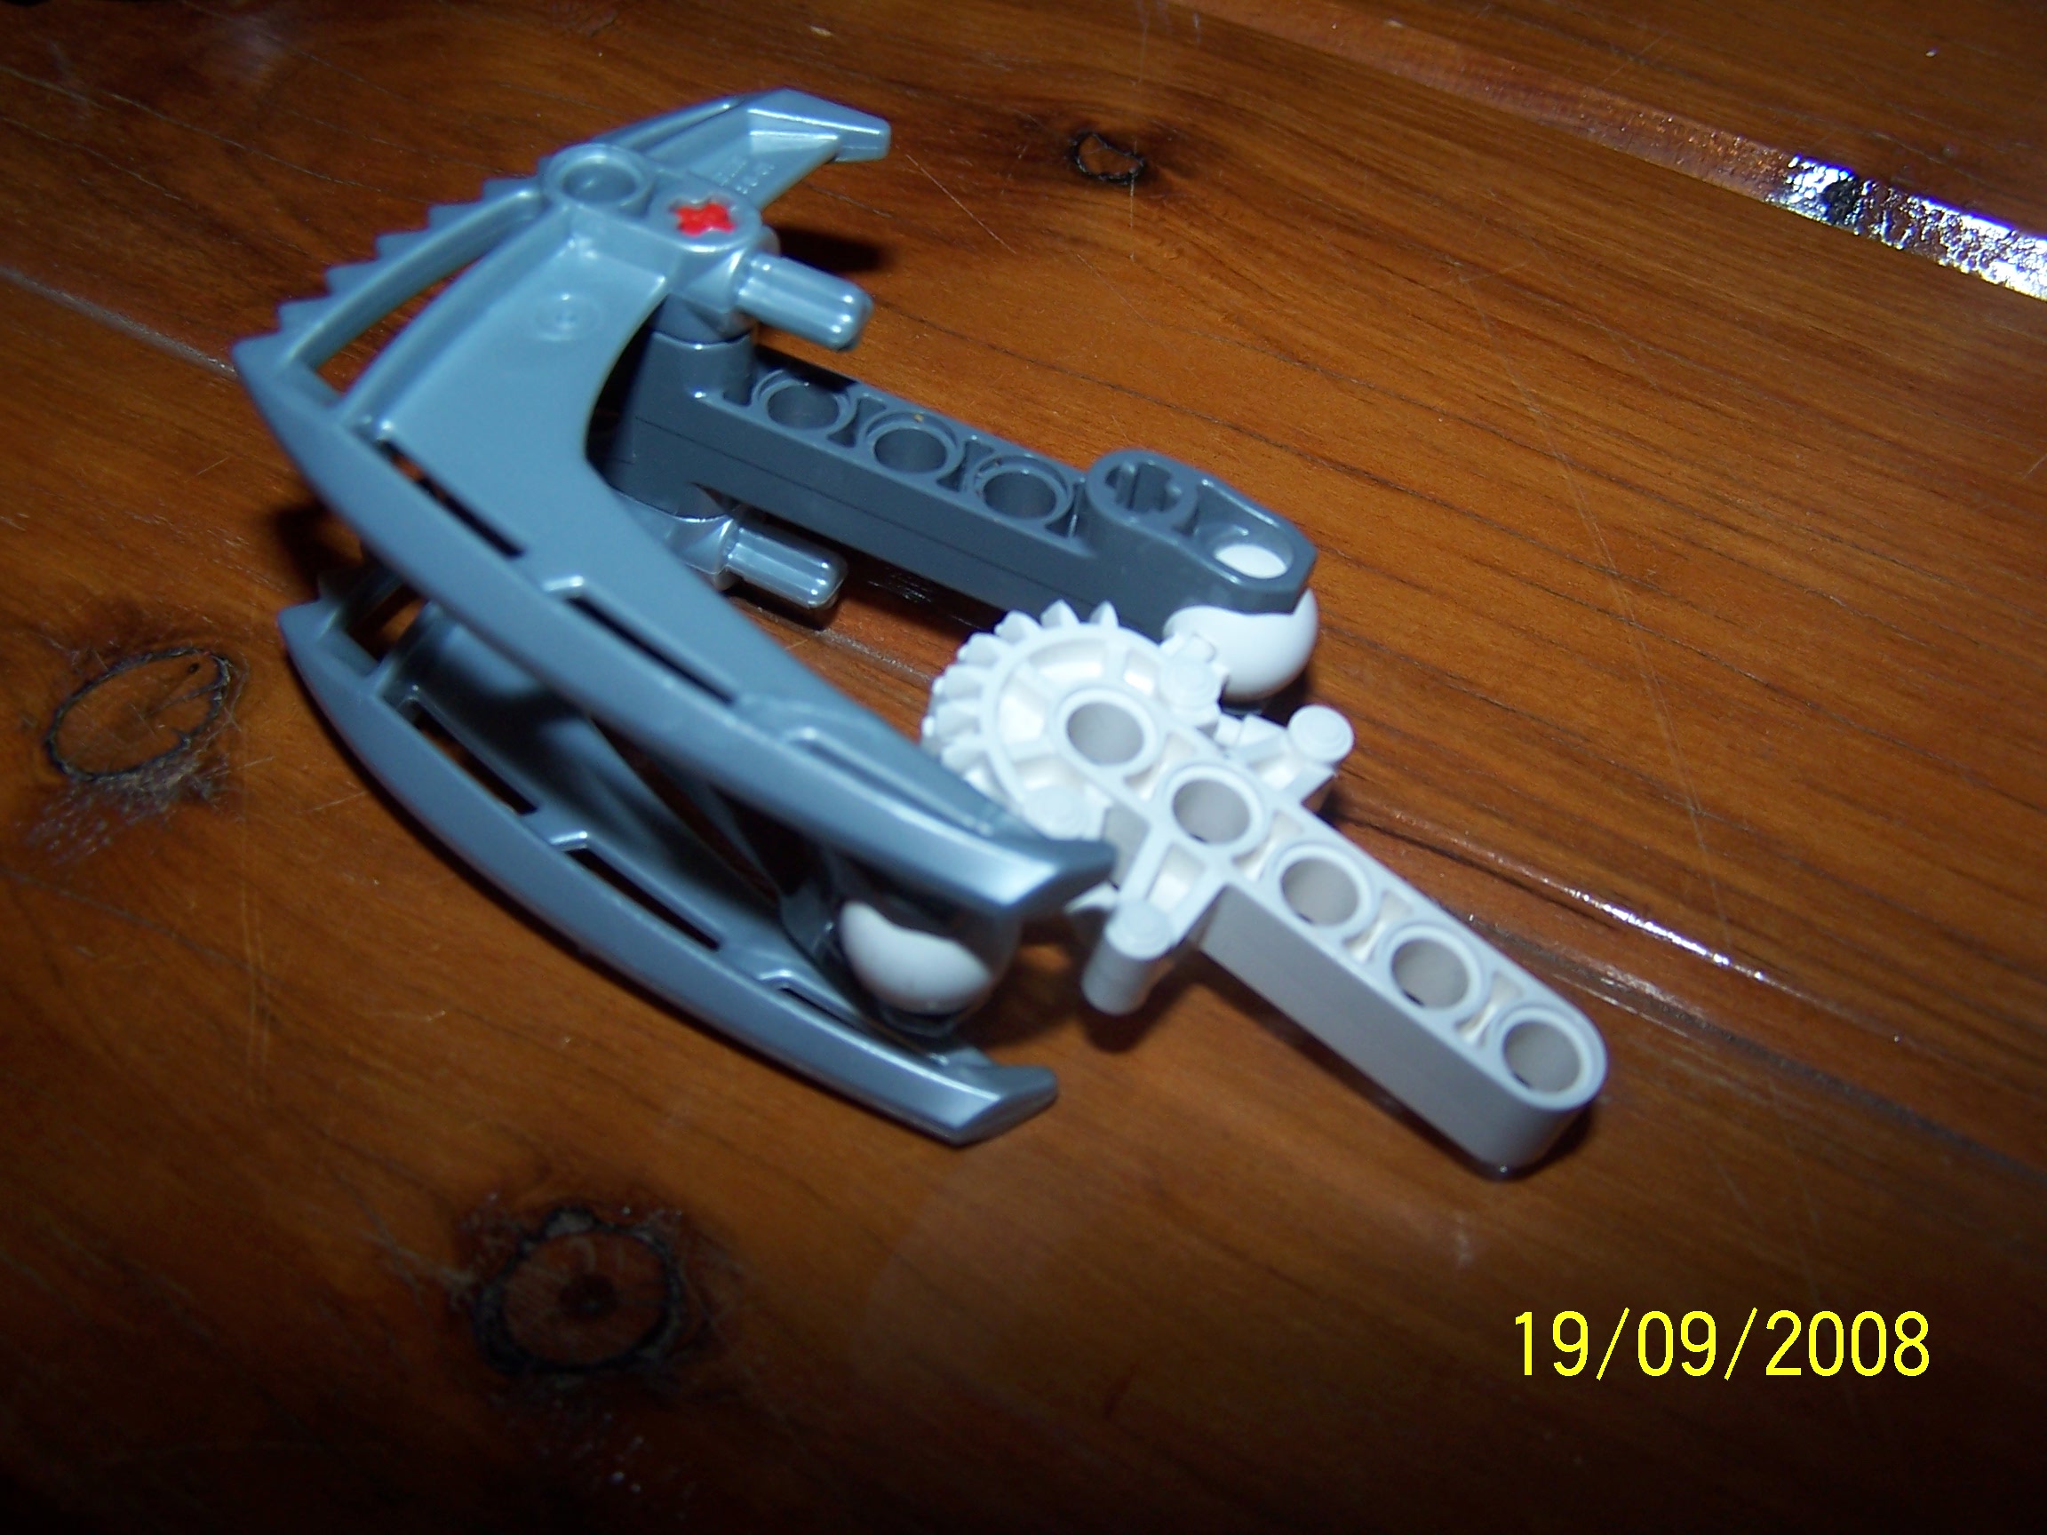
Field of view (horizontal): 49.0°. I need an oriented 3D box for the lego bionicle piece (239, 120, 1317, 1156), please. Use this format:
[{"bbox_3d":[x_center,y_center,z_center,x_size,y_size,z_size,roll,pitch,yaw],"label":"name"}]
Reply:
[{"bbox_3d":[-0.013,-0.014,0.146,0.063,0.033,0.048,35,53,18],"label":"lego bionicle piece"}]

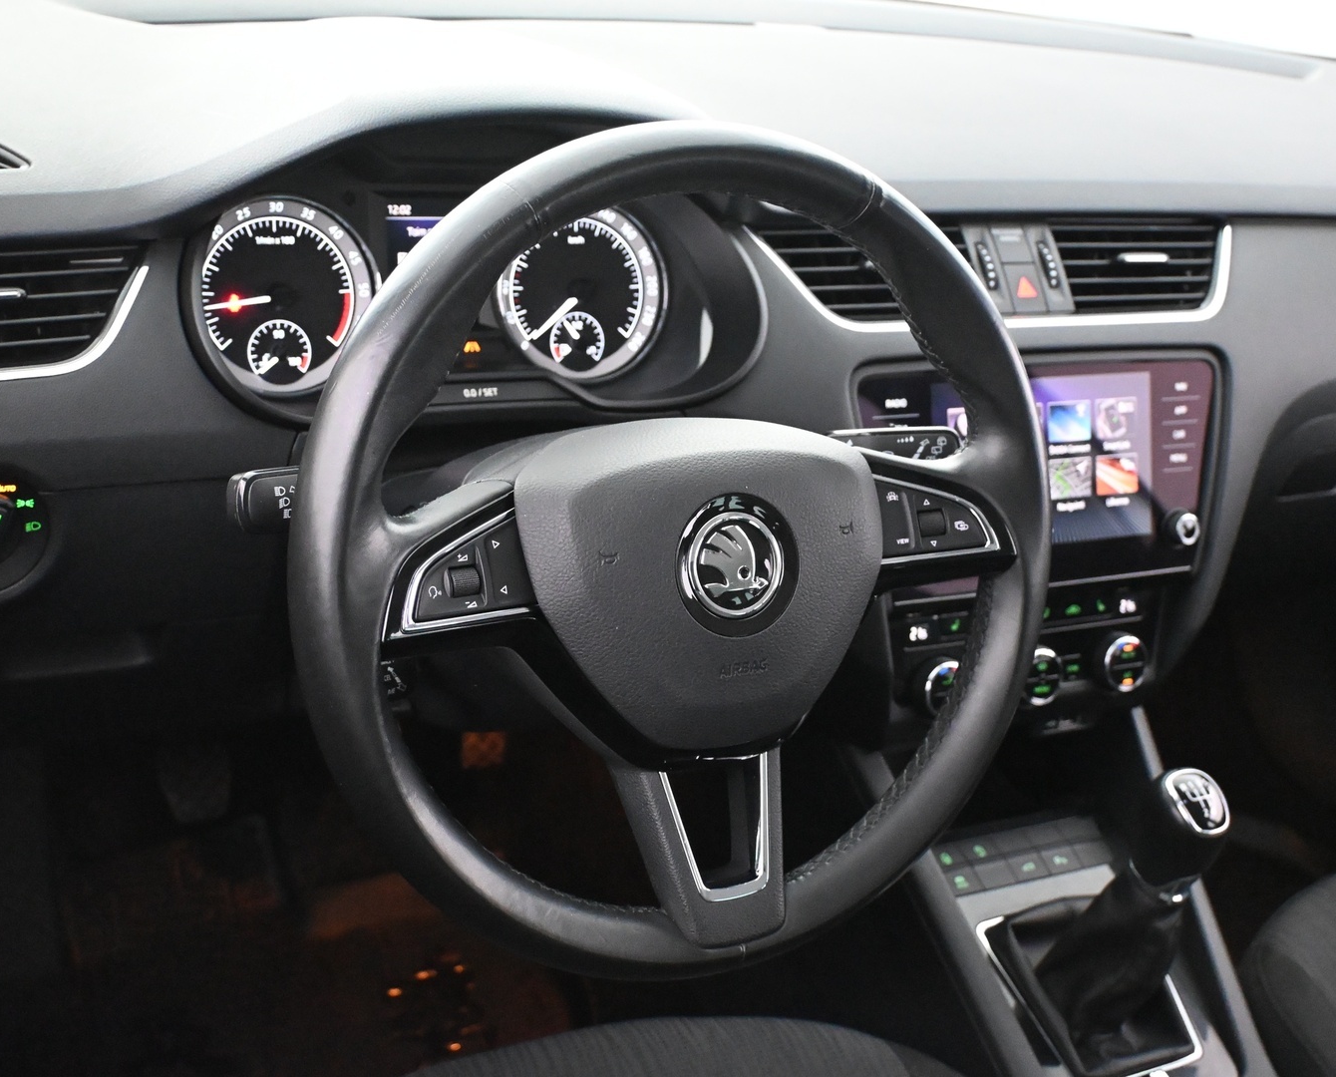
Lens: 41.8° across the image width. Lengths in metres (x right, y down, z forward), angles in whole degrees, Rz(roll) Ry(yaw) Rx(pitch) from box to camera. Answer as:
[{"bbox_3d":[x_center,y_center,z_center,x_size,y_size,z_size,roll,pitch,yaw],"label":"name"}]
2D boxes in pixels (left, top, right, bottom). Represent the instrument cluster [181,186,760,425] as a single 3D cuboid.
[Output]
[{"bbox_3d":[-0.103,-0.132,0.990,0.348,0.129,0.080,-7,11,-28],"label":"instrument cluster"}]

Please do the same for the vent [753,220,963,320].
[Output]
[{"bbox_3d":[0.111,-0.165,1.076,0.160,0.061,0.045,-5,18,-26],"label":"vent"}]

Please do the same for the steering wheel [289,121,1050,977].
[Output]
[{"bbox_3d":[0.012,0.008,0.764,0.370,0.370,0.090,-7,9,-28],"label":"steering wheel"}]

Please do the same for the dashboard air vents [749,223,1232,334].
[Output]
[{"bbox_3d":[0.207,-0.168,1.121,0.375,0.068,0.050,-5,18,-26],"label":"dashboard air vents"}]

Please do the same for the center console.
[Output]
[{"bbox_3d":[0.234,0.010,1.152,0.290,0.255,0.080,-5,7,-26],"label":"center console"}]

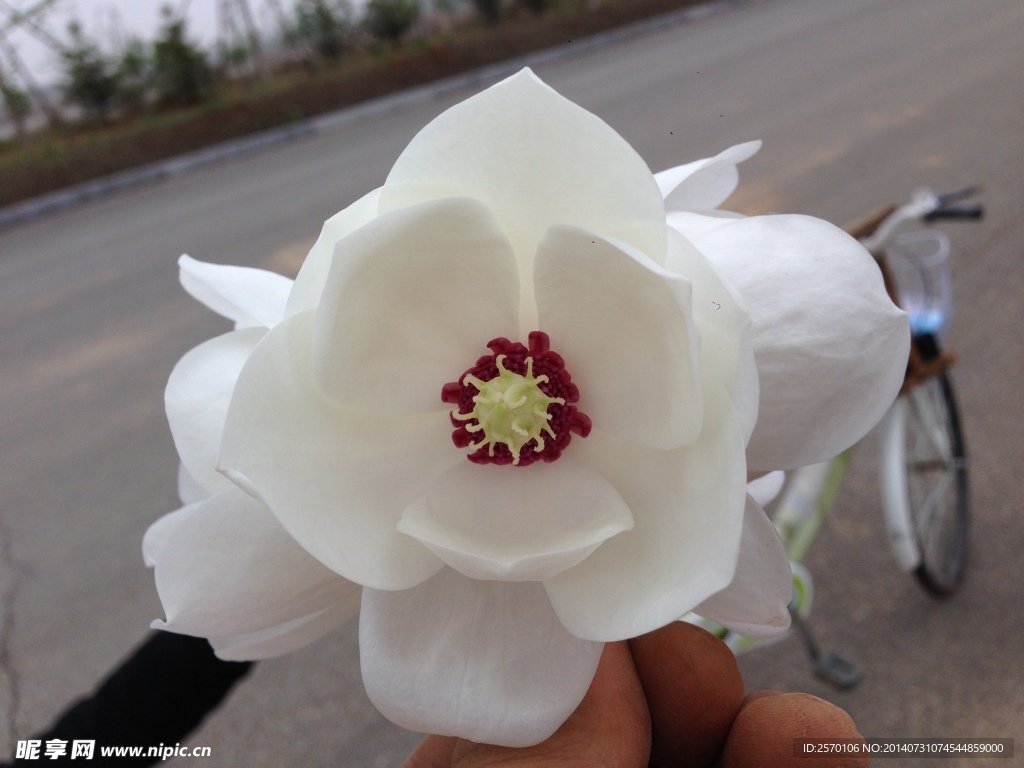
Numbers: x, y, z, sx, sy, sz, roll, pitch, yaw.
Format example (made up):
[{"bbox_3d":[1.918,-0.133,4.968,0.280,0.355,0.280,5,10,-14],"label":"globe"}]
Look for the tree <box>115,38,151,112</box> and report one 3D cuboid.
[{"bbox_3d":[-10.108,-8.190,26.000,0.950,2.000,0.950,-16,22,-16],"label":"tree"}]

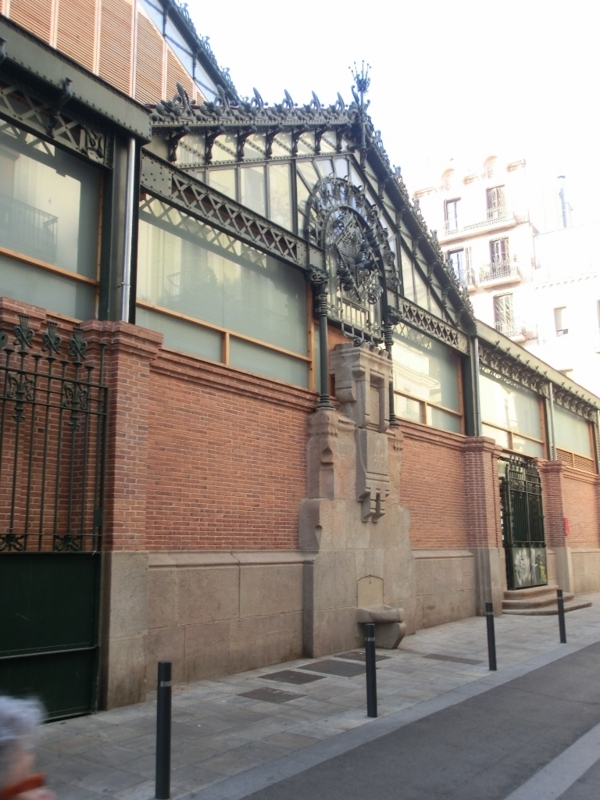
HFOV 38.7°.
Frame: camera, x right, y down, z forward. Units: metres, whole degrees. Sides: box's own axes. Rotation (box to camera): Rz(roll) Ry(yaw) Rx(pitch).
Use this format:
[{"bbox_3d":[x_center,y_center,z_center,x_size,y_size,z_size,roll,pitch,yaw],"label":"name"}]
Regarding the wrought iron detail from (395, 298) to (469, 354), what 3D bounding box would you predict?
[{"bbox_3d":[2.711,-1.438,17.083,0.166,0.506,3.693,-7,-12,31],"label":"wrought iron detail"}]

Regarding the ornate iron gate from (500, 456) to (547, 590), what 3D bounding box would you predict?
[{"bbox_3d":[5.504,3.055,20.957,0.116,3.038,2.988,-7,-12,31],"label":"ornate iron gate"}]

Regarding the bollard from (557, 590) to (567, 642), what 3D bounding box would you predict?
[{"bbox_3d":[4.132,3.415,13.530,0.083,0.830,0.083,-7,-12,31],"label":"bollard"}]

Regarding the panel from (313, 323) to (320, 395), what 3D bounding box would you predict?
[{"bbox_3d":[0.297,-0.629,13.220,0.050,1.104,0.315,-7,-12,31],"label":"panel"}]

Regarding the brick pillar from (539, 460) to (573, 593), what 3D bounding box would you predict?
[{"bbox_3d":[6.994,3.462,23.145,0.456,3.569,0.622,-7,-12,31],"label":"brick pillar"}]

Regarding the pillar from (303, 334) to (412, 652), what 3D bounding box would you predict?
[{"bbox_3d":[1.060,1.485,13.298,0.540,4.540,3.196,-7,-12,31],"label":"pillar"}]

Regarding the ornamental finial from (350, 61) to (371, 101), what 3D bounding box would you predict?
[{"bbox_3d":[1.060,-5.496,14.739,0.282,0.614,0.290,-7,-12,31],"label":"ornamental finial"}]

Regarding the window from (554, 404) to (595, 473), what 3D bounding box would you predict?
[{"bbox_3d":[8.564,1.262,26.582,0.116,1.643,4.482,-7,-12,31],"label":"window"}]

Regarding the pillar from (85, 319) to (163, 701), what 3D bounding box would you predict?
[{"bbox_3d":[-1.851,1.138,8.920,0.432,3.868,0.647,-7,-12,31],"label":"pillar"}]

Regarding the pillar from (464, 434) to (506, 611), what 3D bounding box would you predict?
[{"bbox_3d":[3.920,2.693,18.201,0.456,3.694,0.664,-7,-12,31],"label":"pillar"}]

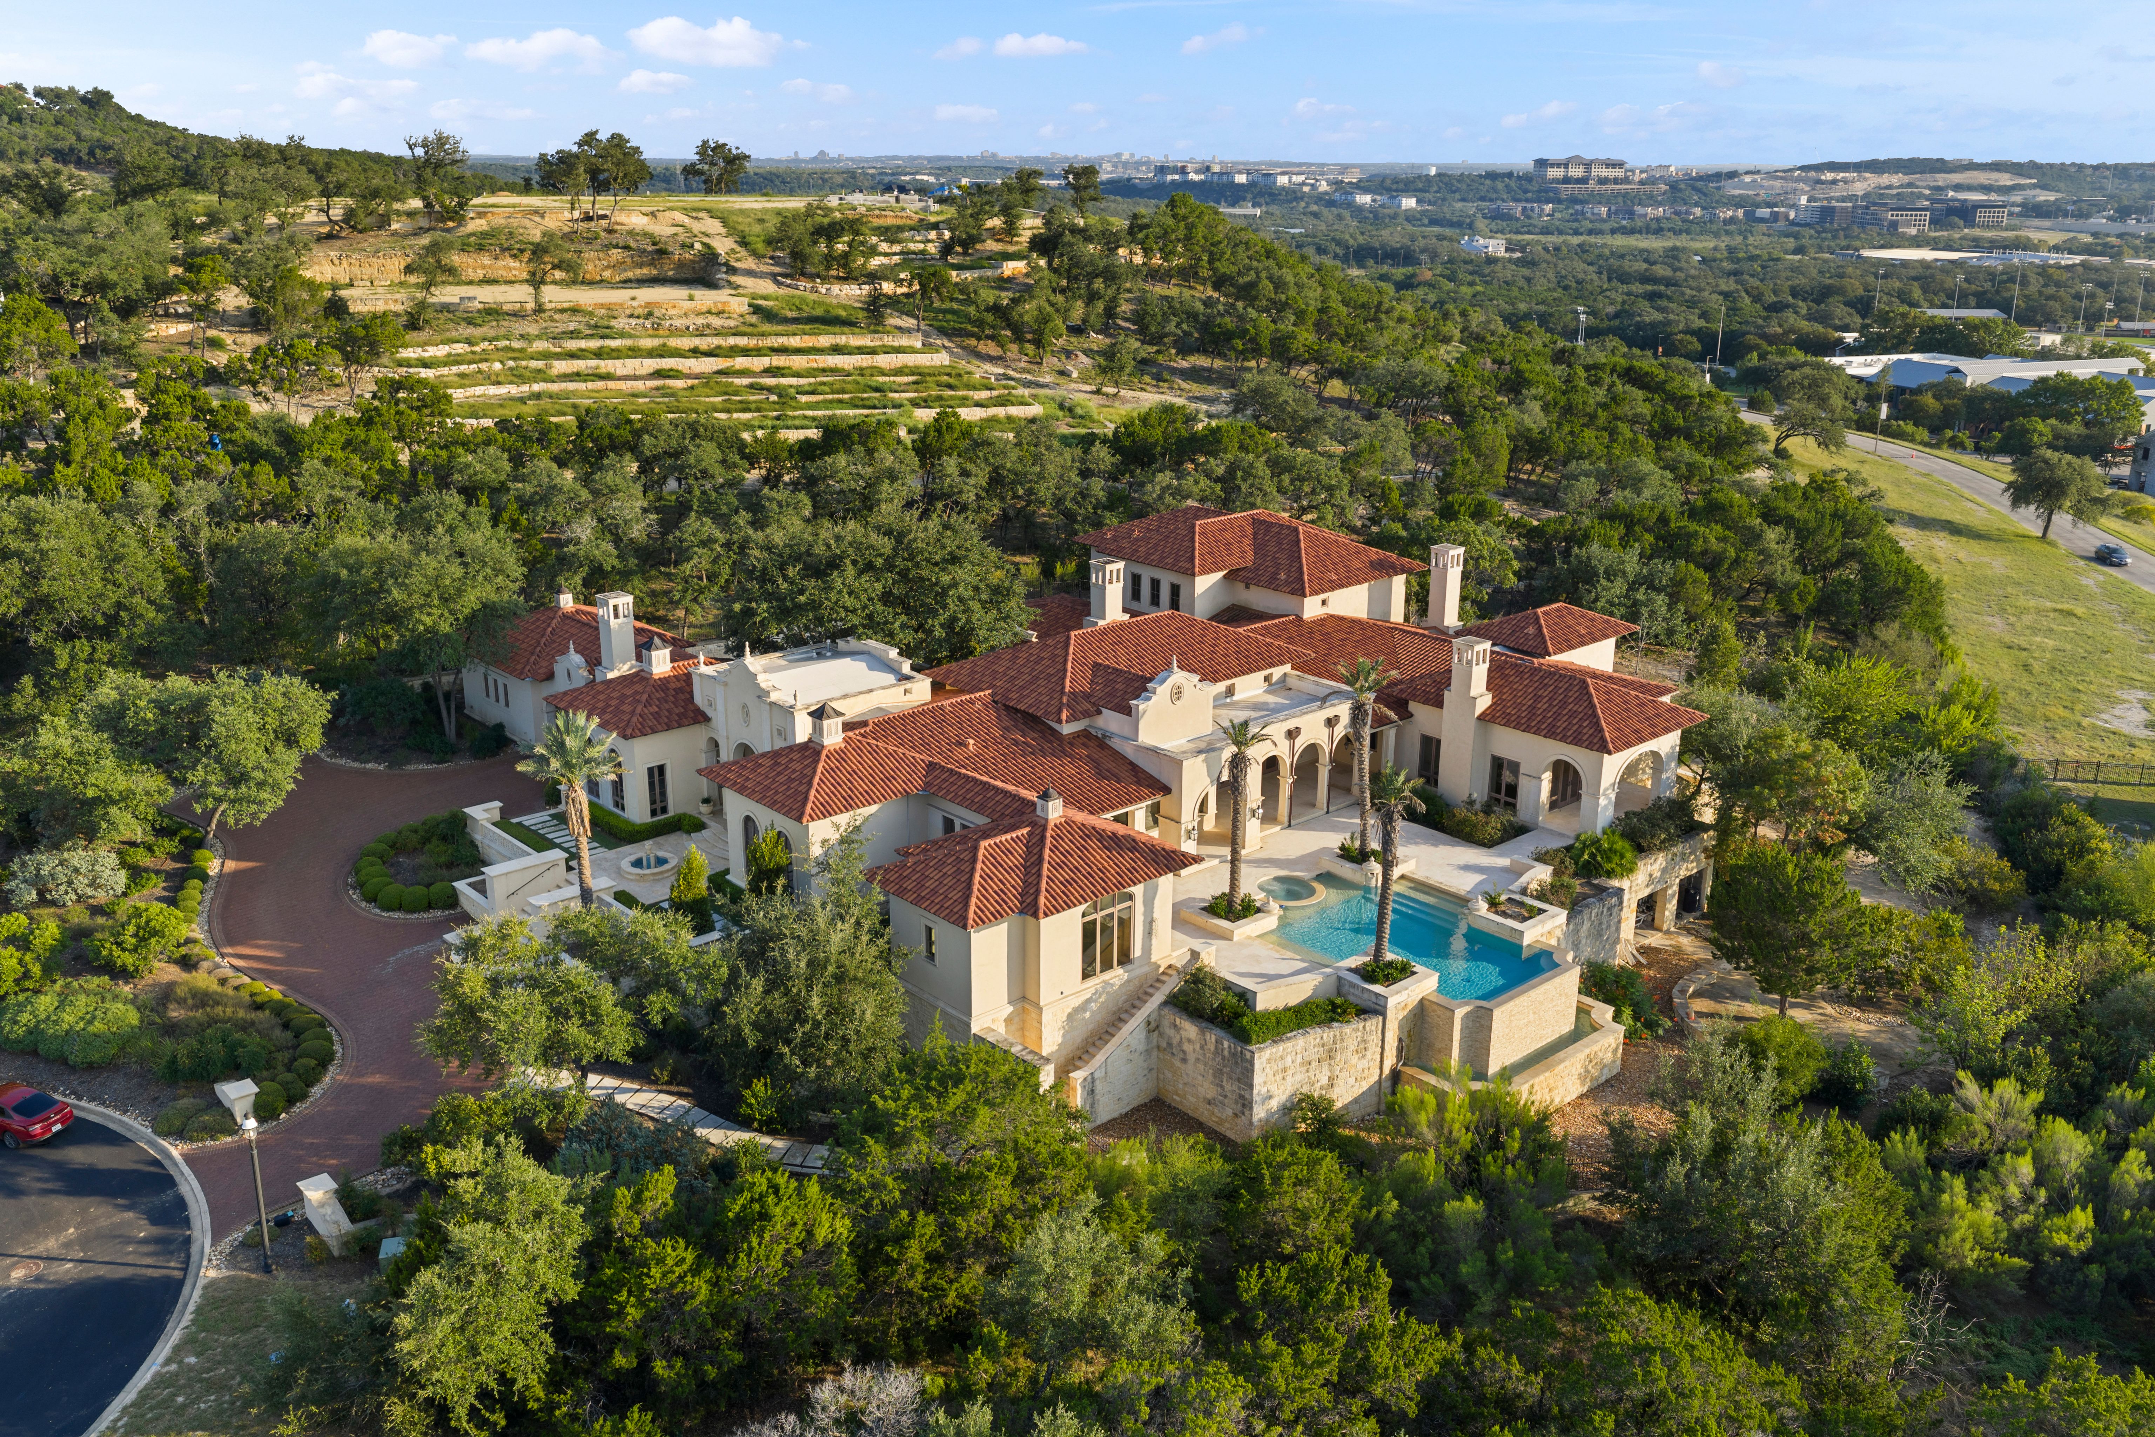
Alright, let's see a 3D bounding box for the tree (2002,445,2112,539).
[{"bbox_3d":[105.260,-24.210,180.410,10.220,10.160,10.220,0,18,0],"label":"tree"}]

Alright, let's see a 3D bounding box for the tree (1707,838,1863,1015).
[{"bbox_3d":[26.250,7.970,62.510,5.500,7.180,5.500,0,18,0],"label":"tree"}]

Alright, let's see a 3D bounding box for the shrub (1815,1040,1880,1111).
[{"bbox_3d":[28.817,13.359,62.705,2.400,2.100,2.200,10,21,26],"label":"shrub"}]

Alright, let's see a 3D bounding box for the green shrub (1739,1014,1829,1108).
[{"bbox_3d":[24.760,12.040,58.920,2.950,3.000,2.950,0,18,0],"label":"green shrub"}]

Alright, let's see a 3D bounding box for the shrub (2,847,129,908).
[{"bbox_3d":[-41.244,6.453,68.317,4.700,1.900,3.600,-12,22,-31],"label":"shrub"}]

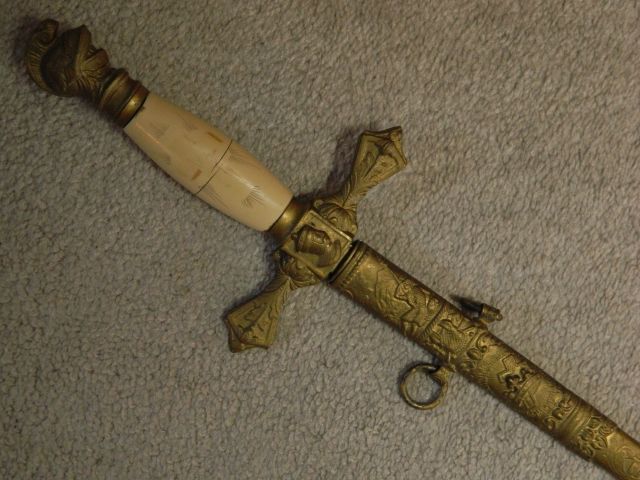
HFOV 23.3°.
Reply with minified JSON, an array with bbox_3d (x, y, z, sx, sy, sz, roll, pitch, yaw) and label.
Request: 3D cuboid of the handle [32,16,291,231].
[{"bbox_3d":[-0.076,-0.053,0.715,0.141,0.028,0.035,38,79,5],"label":"handle"}]

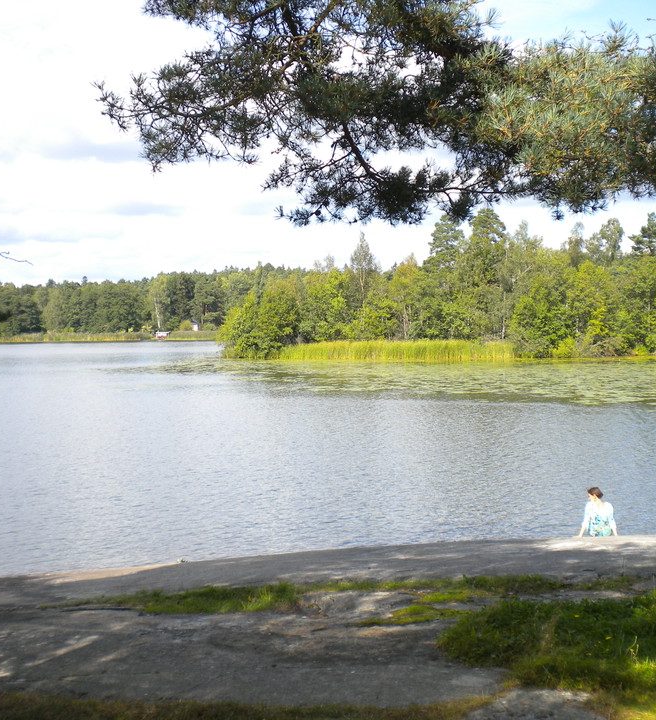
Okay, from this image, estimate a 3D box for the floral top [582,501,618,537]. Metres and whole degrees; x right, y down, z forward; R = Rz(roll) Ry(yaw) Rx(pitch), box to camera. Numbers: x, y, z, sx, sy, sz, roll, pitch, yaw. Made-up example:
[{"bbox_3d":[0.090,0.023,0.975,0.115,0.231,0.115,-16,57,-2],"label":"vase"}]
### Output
[{"bbox_3d":[4.000,2.360,16.800,0.520,0.540,0.320,0,1,3],"label":"floral top"}]

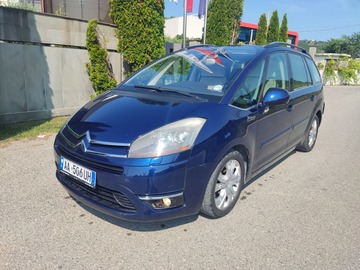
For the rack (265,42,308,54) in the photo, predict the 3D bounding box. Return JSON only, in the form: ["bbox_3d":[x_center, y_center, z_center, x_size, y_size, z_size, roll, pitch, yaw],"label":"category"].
[{"bbox_3d":[1.489,-1.184,3.534,0.060,0.110,1.720,13,18,38],"label":"rack"}]

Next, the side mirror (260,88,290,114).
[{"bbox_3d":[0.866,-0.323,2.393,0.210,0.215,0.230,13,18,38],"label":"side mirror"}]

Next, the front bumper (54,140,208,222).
[{"bbox_3d":[-0.646,0.250,2.211,1.760,0.540,0.560,13,18,38],"label":"front bumper"}]

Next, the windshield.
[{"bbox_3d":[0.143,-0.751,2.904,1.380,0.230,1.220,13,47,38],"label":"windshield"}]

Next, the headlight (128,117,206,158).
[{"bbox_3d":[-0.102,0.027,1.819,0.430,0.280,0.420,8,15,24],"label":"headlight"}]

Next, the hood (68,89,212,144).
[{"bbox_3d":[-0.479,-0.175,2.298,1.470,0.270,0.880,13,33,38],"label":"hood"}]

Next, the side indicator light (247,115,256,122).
[{"bbox_3d":[0.595,-0.144,2.205,0.020,0.045,0.170,13,18,38],"label":"side indicator light"}]

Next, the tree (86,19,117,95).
[{"bbox_3d":[-2.134,-1.849,7.129,0.680,2.560,0.760,13,18,38],"label":"tree"}]

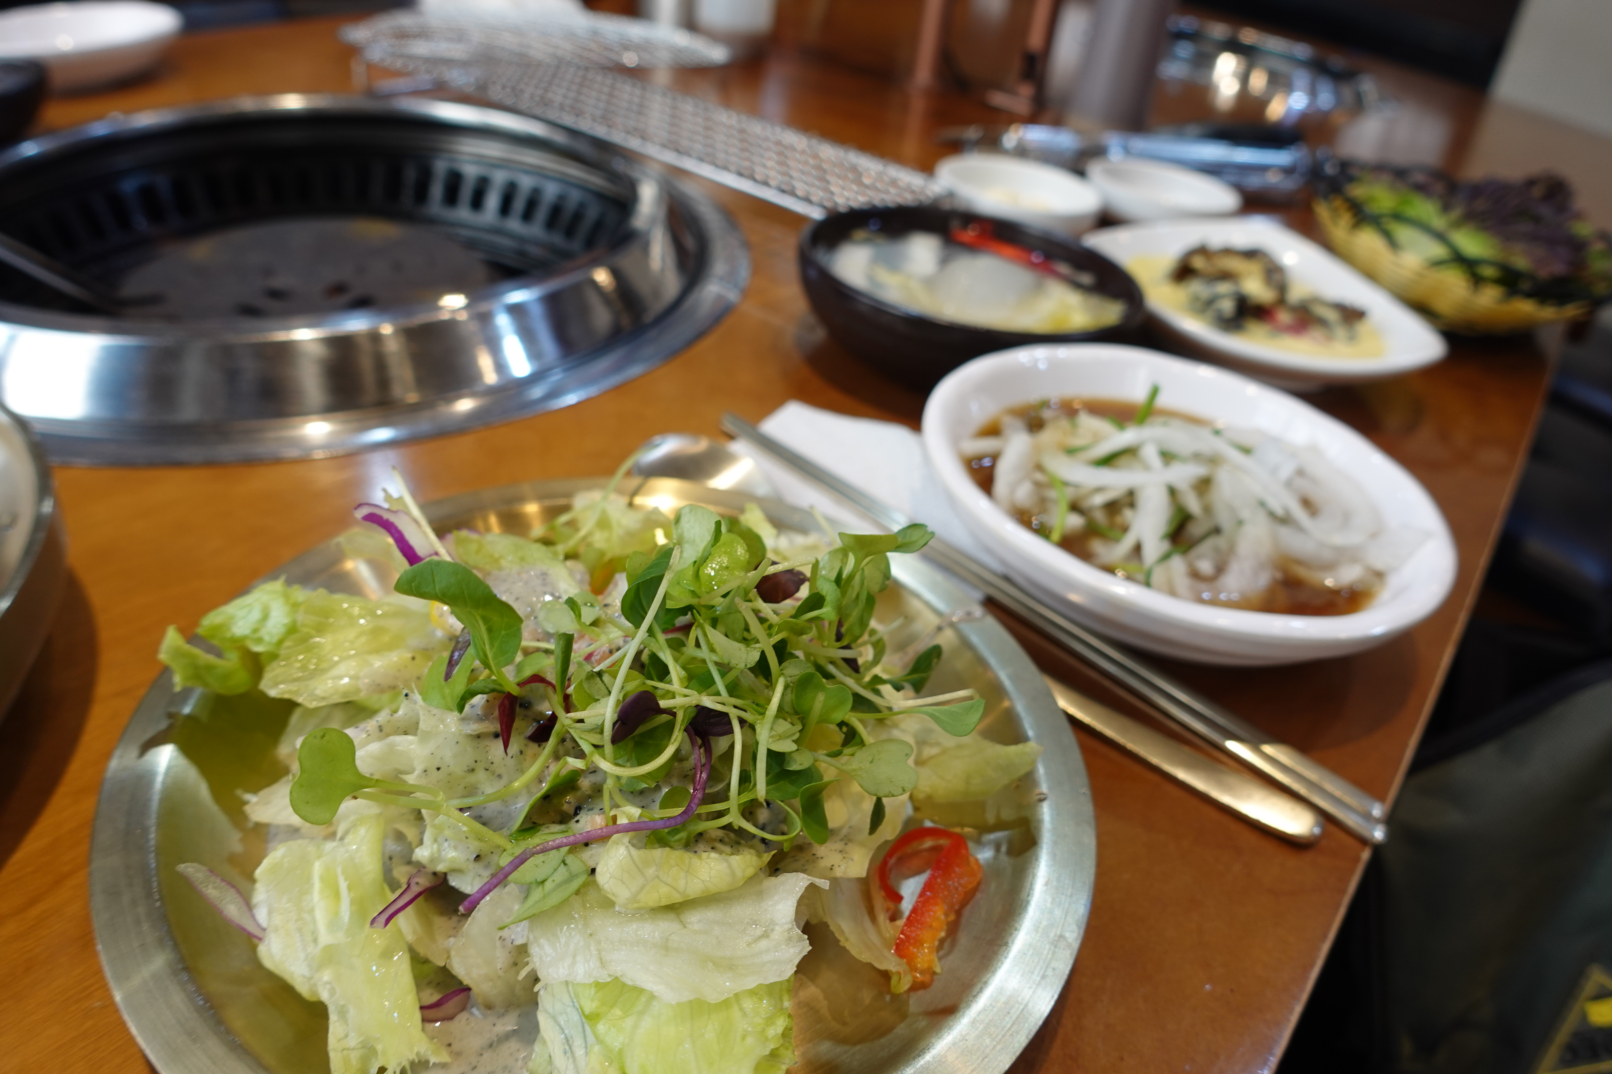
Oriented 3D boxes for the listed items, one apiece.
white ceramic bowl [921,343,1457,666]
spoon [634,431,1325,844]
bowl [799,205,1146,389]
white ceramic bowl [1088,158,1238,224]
[{"bbox_3d":[0.105,-0.007,0.353,0.143,0.037,0.151,-17,43,-32],"label":"white ceramic bowl"},{"bbox_3d":[0.036,0.018,0.321,0.210,0.018,0.042,30,41,27],"label":"spoon"},{"bbox_3d":[0.057,-0.083,0.445,0.122,0.041,0.118,6,36,-4],"label":"bowl"},{"bbox_3d":[0.172,-0.161,0.591,0.077,0.026,0.077,9,36,0],"label":"white ceramic bowl"}]

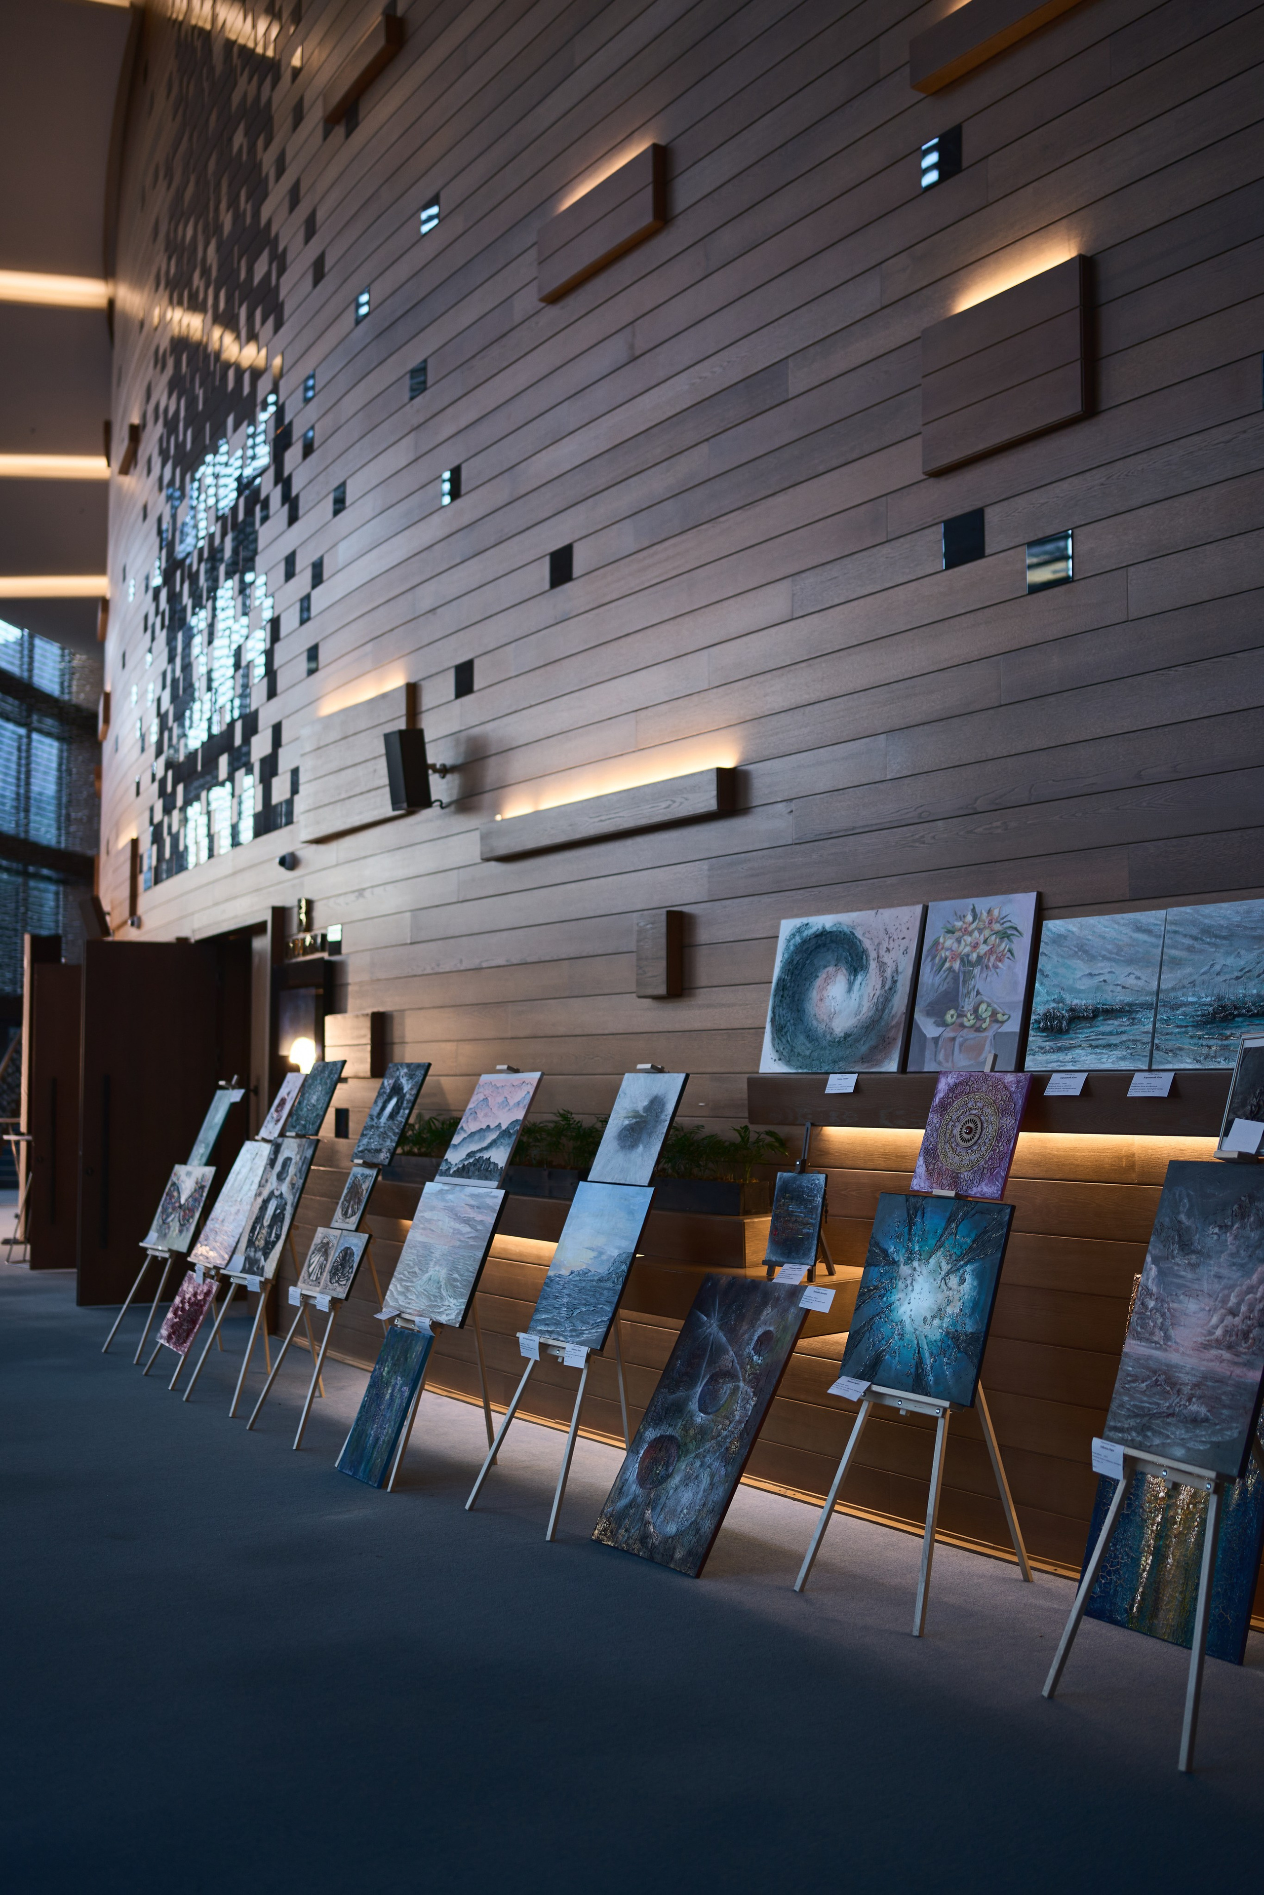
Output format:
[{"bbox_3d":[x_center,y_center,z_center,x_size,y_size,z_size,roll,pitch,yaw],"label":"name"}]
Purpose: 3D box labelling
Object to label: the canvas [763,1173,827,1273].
[{"bbox_3d":[0.557,0.909,6.163,0.200,0.300,0.020,-4,-19,42],"label":"canvas"}]

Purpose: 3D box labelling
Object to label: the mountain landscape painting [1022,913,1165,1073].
[{"bbox_3d":[1.452,0.145,5.745,0.030,0.490,0.500,16,-13,-32],"label":"mountain landscape painting"}]

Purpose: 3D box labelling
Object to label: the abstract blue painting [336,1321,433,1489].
[{"bbox_3d":[-0.977,1.831,7.373,0.030,0.605,0.360,27,-18,-29],"label":"abstract blue painting"}]

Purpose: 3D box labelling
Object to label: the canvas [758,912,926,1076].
[{"bbox_3d":[0.761,0.168,6.719,0.030,0.595,0.790,16,-12,-32],"label":"canvas"}]

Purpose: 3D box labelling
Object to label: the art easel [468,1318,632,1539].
[{"bbox_3d":[-0.194,1.243,6.752,0.610,1.630,0.570,3,-5,-34],"label":"art easel"}]

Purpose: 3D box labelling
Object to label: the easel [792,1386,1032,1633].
[{"bbox_3d":[0.943,1.154,5.673,0.700,1.645,0.550,3,-5,-33],"label":"easel"}]

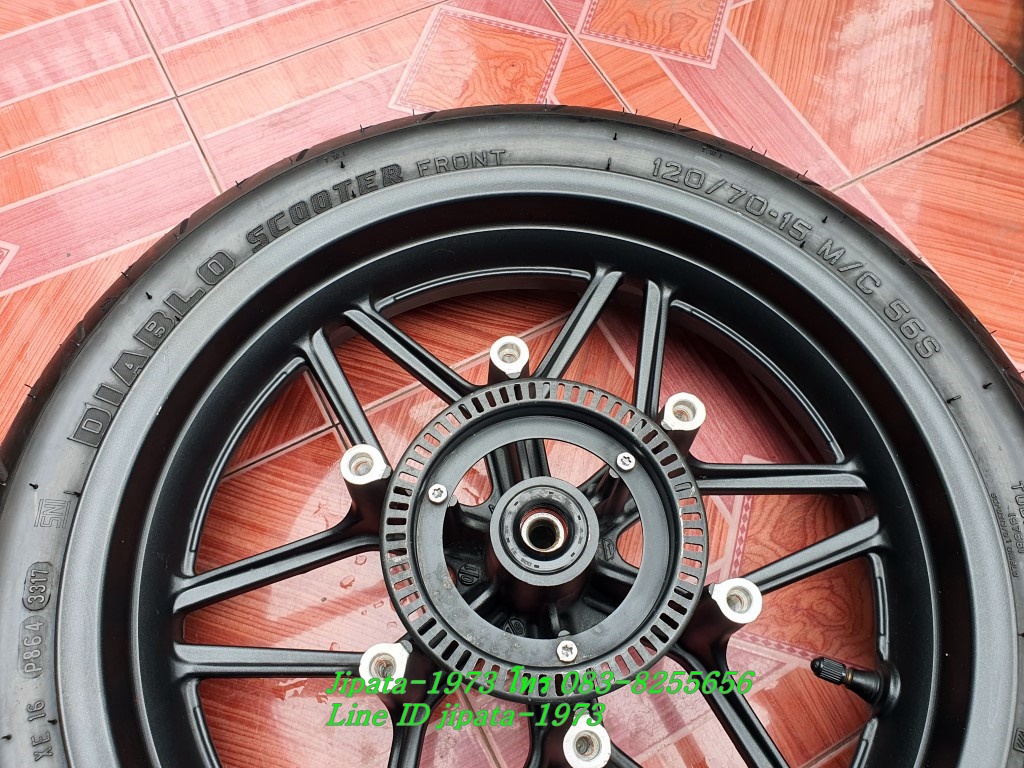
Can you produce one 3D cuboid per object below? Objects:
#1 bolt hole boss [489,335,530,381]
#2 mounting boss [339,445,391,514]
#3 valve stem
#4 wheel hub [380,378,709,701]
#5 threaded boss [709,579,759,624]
[{"bbox_3d":[-0.001,-0.006,0.361,0.018,0.034,0.021,-9,67,-5],"label":"bolt hole boss"},{"bbox_3d":[-0.063,0.042,0.342,0.021,0.040,0.018,19,68,7],"label":"mounting boss"},{"bbox_3d":[0.161,0.141,0.368,0.037,0.015,0.015,18,68,7],"label":"valve stem"},{"bbox_3d":[0.013,0.071,0.344,0.136,0.064,0.136,0,67,-1],"label":"wheel hub"},{"bbox_3d":[0.089,0.091,0.318,0.021,0.028,0.018,19,68,7],"label":"threaded boss"}]

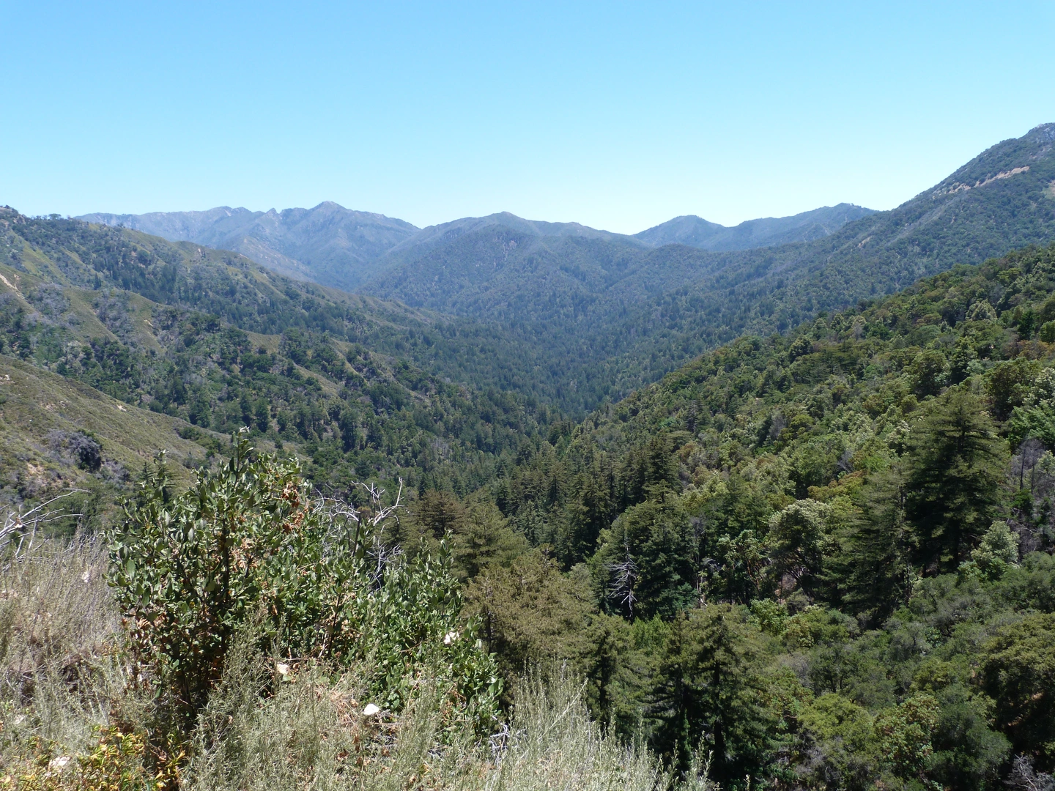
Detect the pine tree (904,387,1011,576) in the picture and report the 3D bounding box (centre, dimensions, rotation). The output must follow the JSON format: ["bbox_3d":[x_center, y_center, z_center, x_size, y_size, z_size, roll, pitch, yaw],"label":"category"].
[{"bbox_3d":[47.769,9.517,85.000,10.800,20.500,10.800,0,7,0],"label":"pine tree"}]

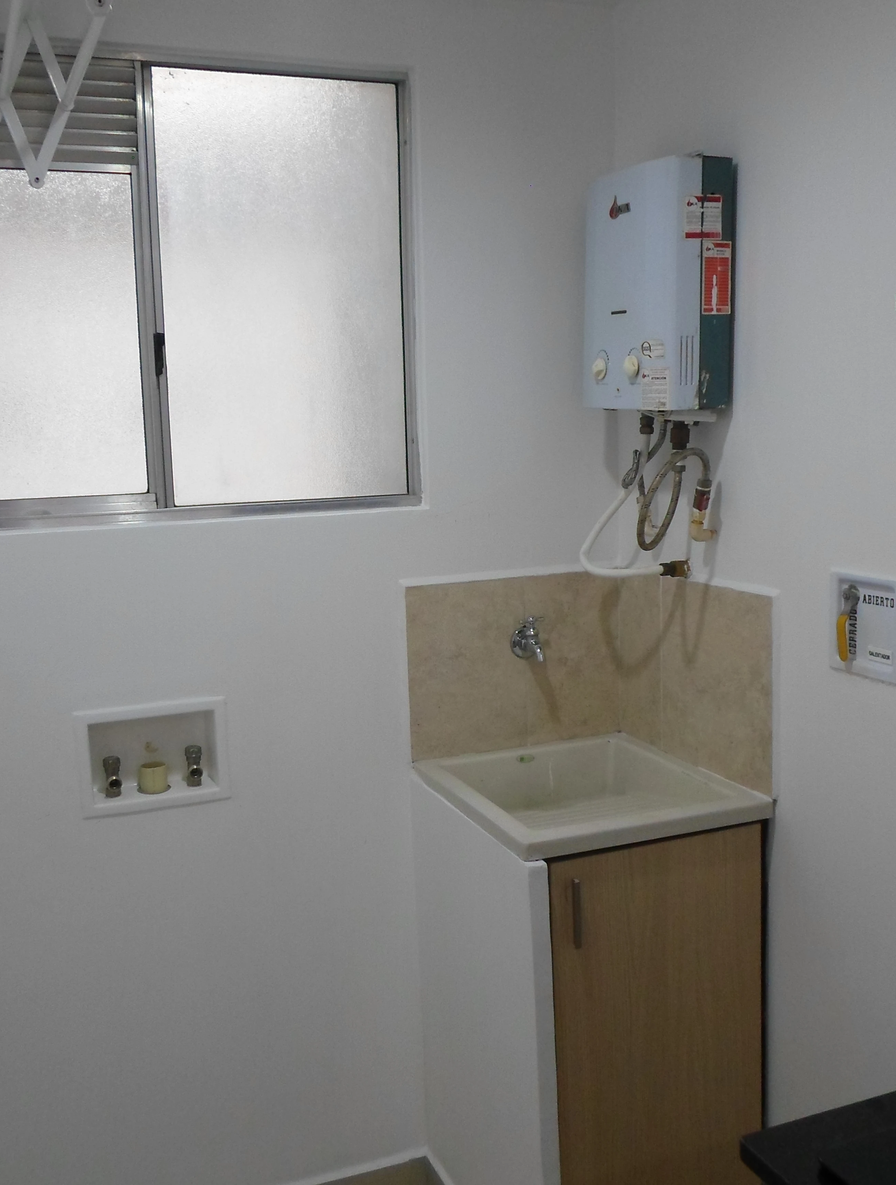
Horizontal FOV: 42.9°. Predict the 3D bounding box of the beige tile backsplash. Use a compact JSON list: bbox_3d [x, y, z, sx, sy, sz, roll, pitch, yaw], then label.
[{"bbox_3d":[0.231,0.169,2.035,0.459,0.345,0.518,-4,8,-20],"label":"beige tile backsplash"}]

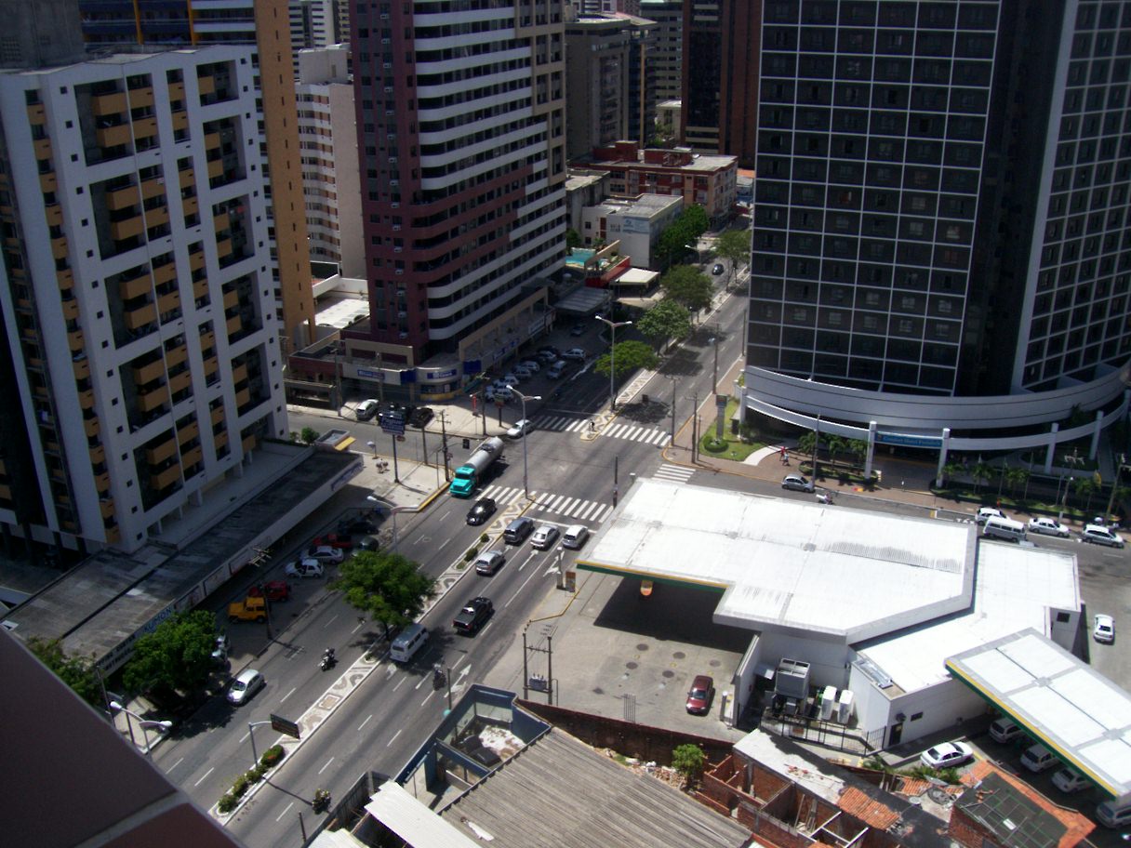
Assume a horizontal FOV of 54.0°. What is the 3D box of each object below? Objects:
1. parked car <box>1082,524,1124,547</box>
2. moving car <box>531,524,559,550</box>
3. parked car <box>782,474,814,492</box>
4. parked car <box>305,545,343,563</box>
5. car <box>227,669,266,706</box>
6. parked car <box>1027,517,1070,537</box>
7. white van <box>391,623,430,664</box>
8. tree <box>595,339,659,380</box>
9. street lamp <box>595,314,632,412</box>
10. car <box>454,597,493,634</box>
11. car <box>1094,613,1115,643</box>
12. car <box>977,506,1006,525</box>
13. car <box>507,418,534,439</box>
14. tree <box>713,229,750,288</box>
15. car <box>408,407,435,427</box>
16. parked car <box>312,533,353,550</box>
[{"bbox_3d":[56.957,11.798,117.627,4.150,1.500,1.700,9,25,21],"label":"parked car"},{"bbox_3d":[-2.280,12.380,122.980,1.660,1.430,4.150,9,25,21],"label":"moving car"},{"bbox_3d":[27.389,6.961,130.439,3.850,1.520,1.680,8,23,22],"label":"parked car"},{"bbox_3d":[-25.256,13.592,115.020,4.200,1.430,1.660,0,23,2],"label":"parked car"},{"bbox_3d":[-27.073,22.276,94.265,1.660,1.460,3.900,9,25,21],"label":"car"},{"bbox_3d":[54.040,11.350,123.990,4.300,1.430,1.700,9,25,22],"label":"parked car"},{"bbox_3d":[-13.815,19.612,99.263,1.720,2.000,4.450,7,23,20],"label":"white van"},{"bbox_3d":[7.880,-6.660,157.450,9.200,9.500,8.800,9,25,21],"label":"tree"},{"bbox_3d":[6.533,-7.970,153.296,5.000,13.075,0.350,8,23,20],"label":"street lamp"},{"bbox_3d":[-8.519,17.732,104.144,1.800,1.770,5.200,7,23,20],"label":"car"},{"bbox_3d":[51.190,19.070,105.420,1.680,1.430,4.000,10,25,23],"label":"car"},{"bbox_3d":[46.842,10.245,121.459,3.900,1.470,1.660,9,25,21],"label":"car"},{"bbox_3d":[-5.946,0.445,145.729,1.670,1.440,4.150,14,27,30],"label":"car"},{"bbox_3d":[31.550,-31.420,213.910,8.200,11.000,8.200,9,25,21],"label":"tree"},{"bbox_3d":[-20.160,-1.060,155.230,1.720,1.450,4.300,6,24,16],"label":"car"},{"bbox_3d":[-25.430,12.680,122.660,4.400,1.500,1.660,2,23,7],"label":"parked car"}]

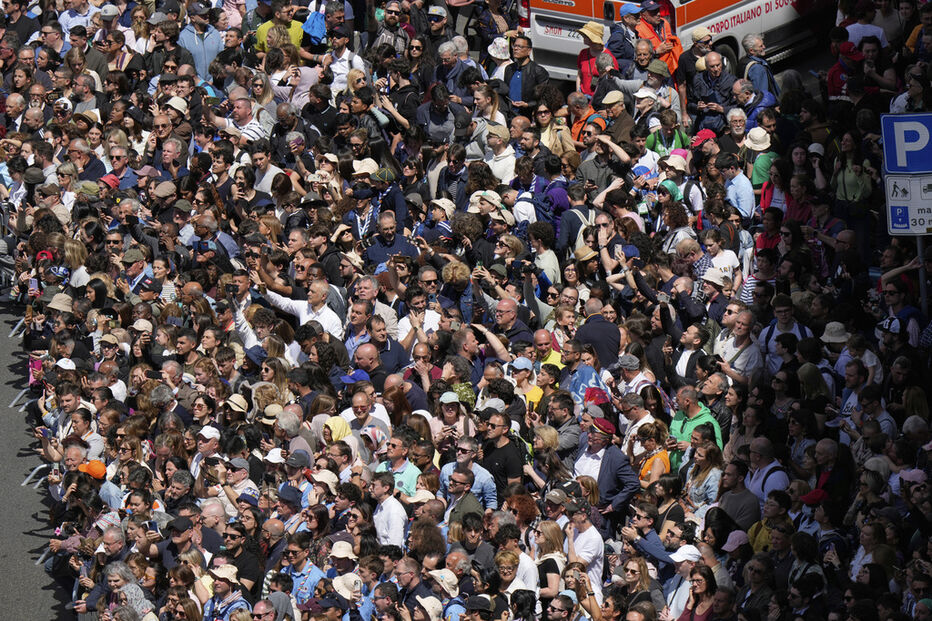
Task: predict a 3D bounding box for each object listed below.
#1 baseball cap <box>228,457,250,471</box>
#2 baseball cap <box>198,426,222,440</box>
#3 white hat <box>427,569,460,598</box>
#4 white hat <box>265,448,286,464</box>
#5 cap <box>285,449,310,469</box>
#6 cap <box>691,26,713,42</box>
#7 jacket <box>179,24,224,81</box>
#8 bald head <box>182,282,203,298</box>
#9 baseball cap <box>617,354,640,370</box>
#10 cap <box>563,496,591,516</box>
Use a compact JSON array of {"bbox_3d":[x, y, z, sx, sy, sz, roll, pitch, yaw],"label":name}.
[{"bbox_3d":[-2.014,1.361,92.065,0.250,0.125,0.180,-15,19,-33],"label":"baseball cap"},{"bbox_3d":[-2.303,1.104,92.957,0.250,0.125,0.180,-10,16,-38],"label":"baseball cap"},{"bbox_3d":[-0.183,2.318,88.056,0.310,0.140,0.280,33,24,8],"label":"white hat"},{"bbox_3d":[-1.641,1.253,89.166,0.240,0.140,0.220,-18,22,-38],"label":"white hat"},{"bbox_3d":[-1.486,1.313,91.560,0.260,0.150,0.185,-6,17,-25],"label":"cap"},{"bbox_3d":[2.529,-2.936,109.788,0.270,0.140,0.180,10,19,29],"label":"cap"},{"bbox_3d":[-2.822,-2.726,110.670,0.500,0.650,0.270,1,17,5],"label":"jacket"},{"bbox_3d":[-2.491,-0.155,94.133,0.160,0.230,0.200,12,35,43],"label":"bald head"},{"bbox_3d":[1.477,0.473,94.116,0.260,0.130,0.180,-5,15,16],"label":"baseball cap"},{"bbox_3d":[1.016,1.773,94.385,0.270,0.140,0.180,-8,19,-34],"label":"cap"}]

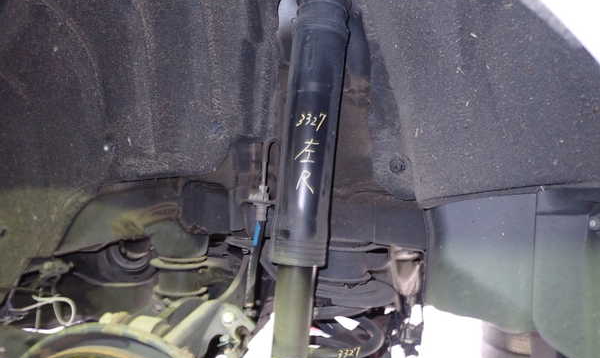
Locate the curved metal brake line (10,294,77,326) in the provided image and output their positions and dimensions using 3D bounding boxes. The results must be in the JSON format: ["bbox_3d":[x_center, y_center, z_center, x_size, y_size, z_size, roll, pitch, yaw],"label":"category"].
[{"bbox_3d":[-0.379,0.194,0.640,0.092,0.045,0.050,0,-2,0],"label":"curved metal brake line"}]

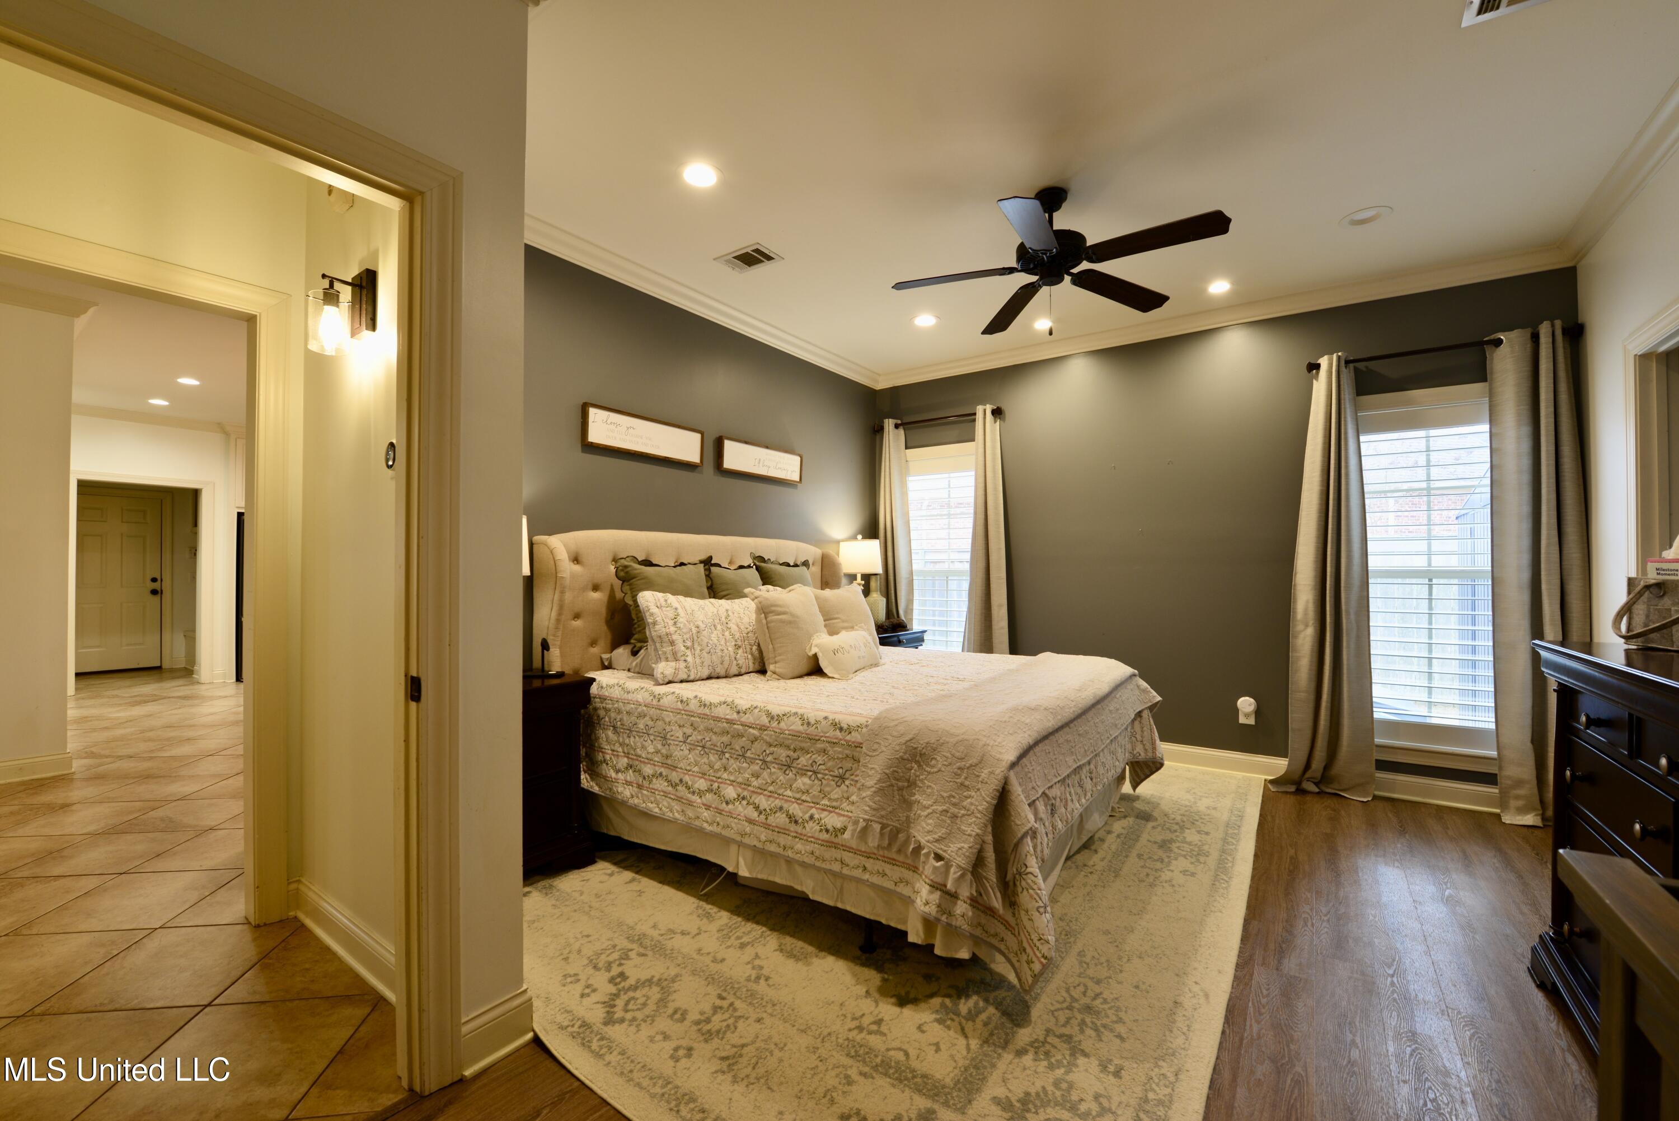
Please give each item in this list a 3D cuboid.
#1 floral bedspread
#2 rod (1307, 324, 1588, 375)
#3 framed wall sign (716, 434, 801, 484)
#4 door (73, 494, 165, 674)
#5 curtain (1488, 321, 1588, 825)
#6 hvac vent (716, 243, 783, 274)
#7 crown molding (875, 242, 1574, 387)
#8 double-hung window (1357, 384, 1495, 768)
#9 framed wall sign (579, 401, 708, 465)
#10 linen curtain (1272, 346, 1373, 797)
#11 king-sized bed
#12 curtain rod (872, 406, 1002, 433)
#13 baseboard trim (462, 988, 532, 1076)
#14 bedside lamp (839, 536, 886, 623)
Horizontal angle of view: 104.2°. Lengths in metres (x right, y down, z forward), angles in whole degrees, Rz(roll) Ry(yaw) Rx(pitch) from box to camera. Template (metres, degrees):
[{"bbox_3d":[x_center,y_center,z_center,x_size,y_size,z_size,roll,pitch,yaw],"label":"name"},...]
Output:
[{"bbox_3d":[0.262,0.809,3.061,2.107,0.600,2.077,0,0,35],"label":"floral bedspread"},{"bbox_3d":[3.029,-1.068,3.334,1.032,0.065,0.105,0,-1,35],"label":"rod"},{"bbox_3d":[-0.487,-0.628,4.175,0.040,0.201,0.748,0,-1,35],"label":"framed wall sign"},{"bbox_3d":[-8.460,0.277,7.600,0.050,2.028,0.803,0,-1,35],"label":"door"},{"bbox_3d":[3.308,0.061,3.100,0.328,2.376,0.121,0,0,35],"label":"curtain"},{"bbox_3d":[-0.444,-1.470,3.198,0.289,0.025,0.193,0,0,35],"label":"hvac vent"},{"bbox_3d":[1.873,-1.426,4.154,3.872,0.088,0.090,0,0,35],"label":"crown molding"},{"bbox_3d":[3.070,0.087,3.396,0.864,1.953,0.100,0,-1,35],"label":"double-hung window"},{"bbox_3d":[-1.006,-0.648,3.435,0.040,0.203,0.748,0,-1,35],"label":"framed wall sign"},{"bbox_3d":[2.605,0.069,3.557,0.460,2.375,0.141,0,-1,35],"label":"linen curtain"},{"bbox_3d":[0.151,0.549,3.099,2.274,1.391,2.114,0,-1,35],"label":"king-sized bed"},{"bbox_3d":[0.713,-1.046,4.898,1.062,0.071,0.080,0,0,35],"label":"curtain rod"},{"bbox_3d":[-0.851,1.180,1.633,0.025,0.135,0.168,0,0,35],"label":"baseboard trim"},{"bbox_3d":[0.148,0.155,4.666,0.320,0.670,0.320,0,0,0],"label":"bedside lamp"}]

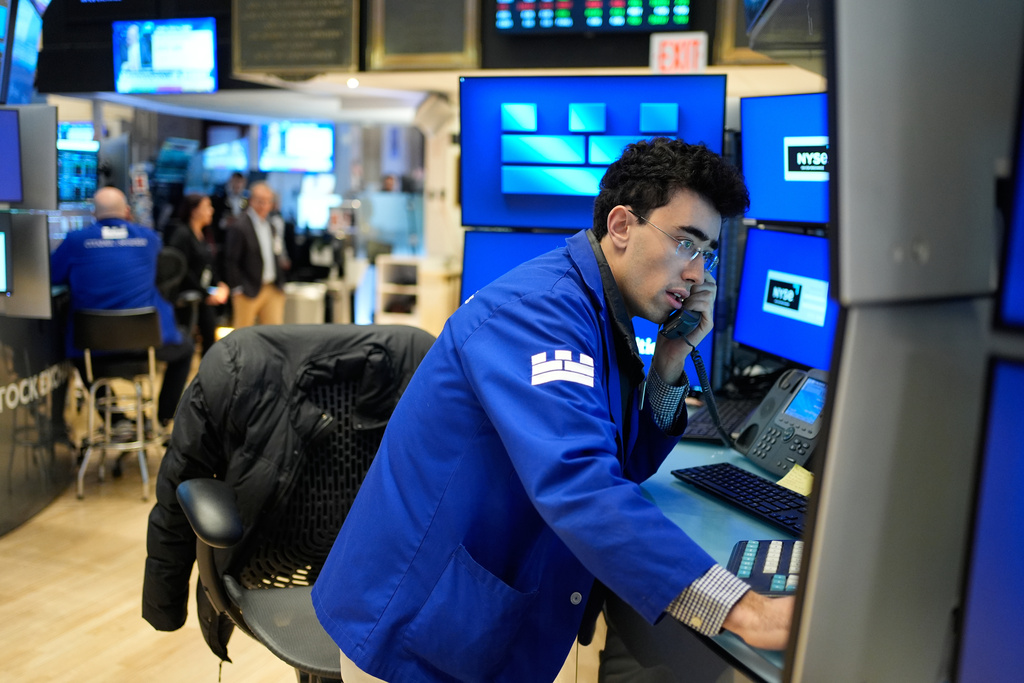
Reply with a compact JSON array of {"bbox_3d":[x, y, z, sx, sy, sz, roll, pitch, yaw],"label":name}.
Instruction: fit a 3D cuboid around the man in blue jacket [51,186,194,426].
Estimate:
[{"bbox_3d":[-2.160,-0.197,5.550,0.680,1.270,0.660,-1,8,-14],"label":"man in blue jacket"}]

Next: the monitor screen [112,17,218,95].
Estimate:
[{"bbox_3d":[-2.332,-1.925,6.700,0.850,0.500,0.070,4,11,20],"label":"monitor screen"}]

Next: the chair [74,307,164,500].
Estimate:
[{"bbox_3d":[-2.120,0.301,5.350,0.440,0.950,0.480,-1,8,-13],"label":"chair"}]

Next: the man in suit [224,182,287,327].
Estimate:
[{"bbox_3d":[-1.740,-0.243,6.700,0.480,1.670,0.320,-5,10,-37],"label":"man in suit"}]

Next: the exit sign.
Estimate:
[{"bbox_3d":[0.923,-1.577,5.500,0.315,0.255,0.060,4,8,20],"label":"exit sign"}]

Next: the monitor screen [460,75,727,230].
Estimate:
[{"bbox_3d":[0.192,-0.463,2.449,0.655,0.375,0.050,3,14,13],"label":"monitor screen"}]

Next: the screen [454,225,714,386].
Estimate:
[{"bbox_3d":[0.178,-0.084,2.490,0.655,0.375,0.050,3,-8,15],"label":"screen"}]

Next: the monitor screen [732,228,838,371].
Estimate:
[{"bbox_3d":[0.733,-0.107,2.488,0.050,0.315,0.545,4,9,-19],"label":"monitor screen"}]

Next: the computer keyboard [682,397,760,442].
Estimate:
[{"bbox_3d":[0.490,0.184,2.295,0.135,0.030,0.440,4,9,22],"label":"computer keyboard"}]

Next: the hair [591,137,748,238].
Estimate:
[{"bbox_3d":[0.235,-0.223,1.470,0.220,0.150,0.180,25,15,17],"label":"hair"}]

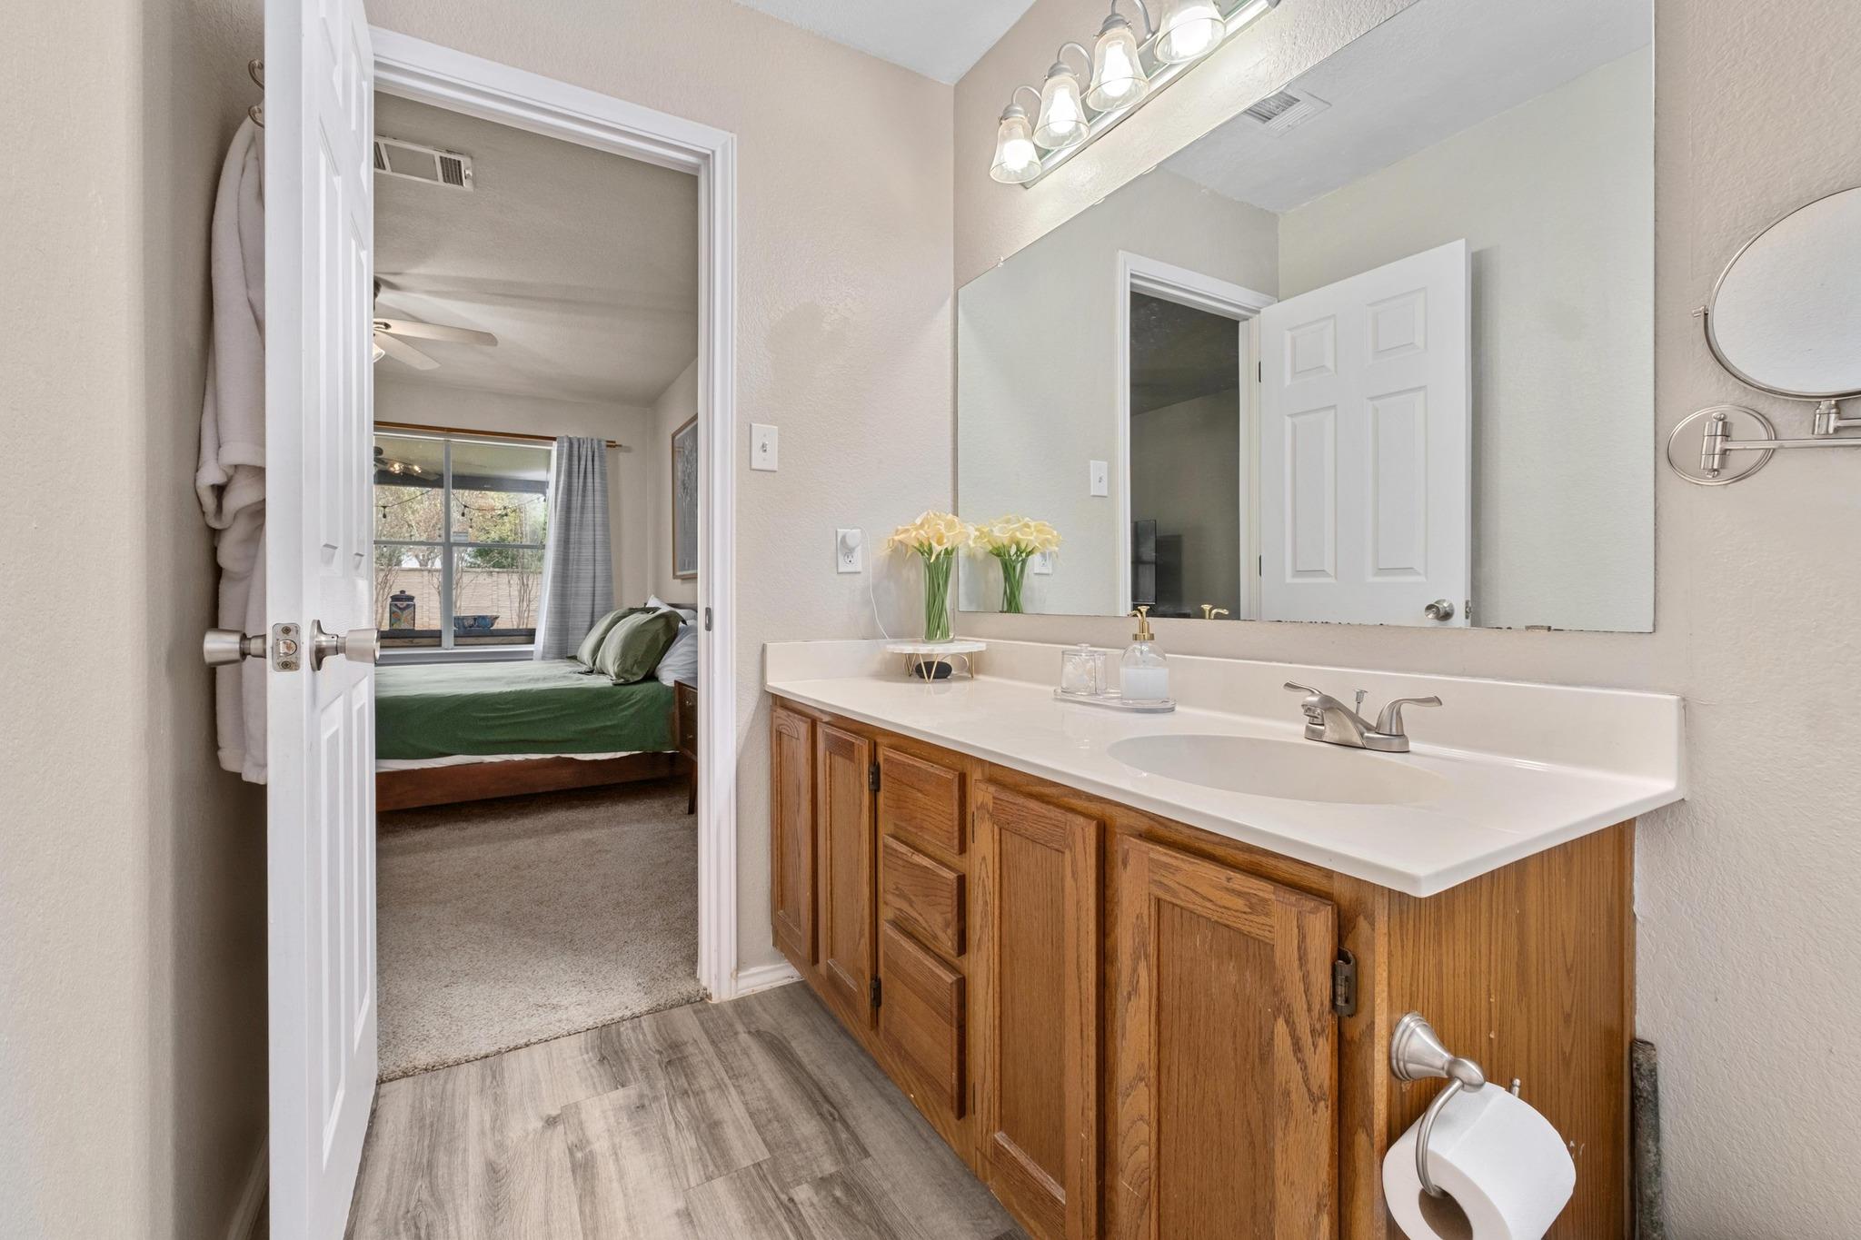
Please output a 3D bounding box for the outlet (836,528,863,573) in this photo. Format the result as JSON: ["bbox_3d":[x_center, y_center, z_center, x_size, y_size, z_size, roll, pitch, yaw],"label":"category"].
[{"bbox_3d":[-0.212,-0.180,2.046,0.071,0.116,0.012,-1,1,-31],"label":"outlet"}]

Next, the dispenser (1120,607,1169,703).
[{"bbox_3d":[0.414,0.065,1.495,0.100,0.183,0.094,-1,2,-44],"label":"dispenser"}]

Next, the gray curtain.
[{"bbox_3d":[-2.566,-0.273,5.595,0.570,2.070,0.140,-1,1,-31],"label":"gray curtain"}]

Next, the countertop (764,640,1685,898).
[{"bbox_3d":[0.235,0.135,1.418,0.570,0.128,1.548,-1,1,-31],"label":"countertop"}]

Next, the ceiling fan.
[{"bbox_3d":[-2.725,-1.359,3.620,1.300,0.450,1.300,-1,1,-31],"label":"ceiling fan"}]

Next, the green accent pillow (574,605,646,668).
[{"bbox_3d":[-1.835,0.090,4.482,0.470,0.200,0.660,-47,23,-21],"label":"green accent pillow"}]

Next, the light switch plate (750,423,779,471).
[{"bbox_3d":[-0.411,-0.428,1.928,0.071,0.116,0.012,-1,1,-31],"label":"light switch plate"}]

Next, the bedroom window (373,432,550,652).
[{"bbox_3d":[-3.295,-0.512,5.324,1.450,1.460,0.100,-1,1,-31],"label":"bedroom window"}]

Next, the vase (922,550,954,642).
[{"bbox_3d":[0.021,-0.062,2.035,0.087,0.235,0.087,0,1,0],"label":"vase"}]

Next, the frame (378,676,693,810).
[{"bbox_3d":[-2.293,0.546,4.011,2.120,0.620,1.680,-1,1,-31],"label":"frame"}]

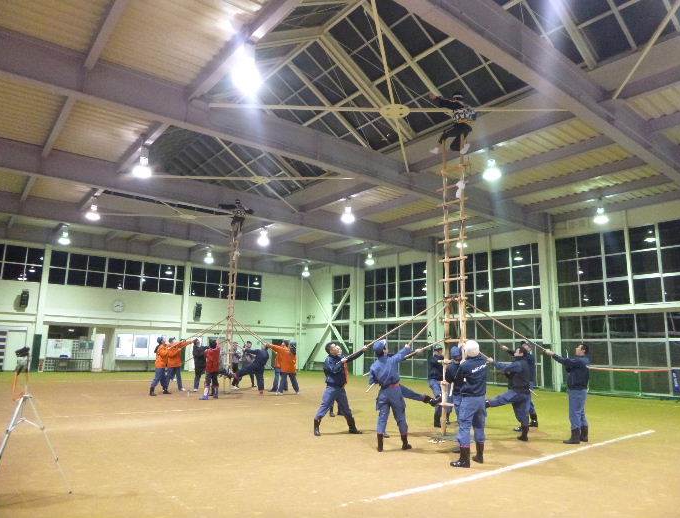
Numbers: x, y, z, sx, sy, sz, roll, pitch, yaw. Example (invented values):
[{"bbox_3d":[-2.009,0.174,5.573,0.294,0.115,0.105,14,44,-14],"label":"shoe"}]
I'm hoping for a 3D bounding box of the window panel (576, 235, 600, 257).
[{"bbox_3d":[11.635,-0.583,23.235,0.080,0.999,1.104,10,-13,-37],"label":"window panel"}]

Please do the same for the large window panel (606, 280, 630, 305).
[{"bbox_3d":[12.282,1.461,21.931,0.080,1.083,1.018,10,-13,-37],"label":"large window panel"}]

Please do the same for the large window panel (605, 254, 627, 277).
[{"bbox_3d":[11.095,0.307,20.017,0.070,0.930,0.880,9,-13,-37],"label":"large window panel"}]

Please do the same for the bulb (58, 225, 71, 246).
[{"bbox_3d":[-13.893,-1.185,25.138,0.560,0.950,0.560,1,-10,0],"label":"bulb"}]

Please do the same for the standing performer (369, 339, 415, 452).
[{"bbox_3d":[0.855,2.207,8.120,0.650,1.740,0.580,-6,-12,32],"label":"standing performer"}]

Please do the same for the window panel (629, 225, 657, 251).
[{"bbox_3d":[11.775,-0.827,19.359,0.070,0.940,0.970,9,-13,-37],"label":"window panel"}]

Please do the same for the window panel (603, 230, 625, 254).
[{"bbox_3d":[11.111,-0.663,20.192,0.070,0.930,0.880,9,-13,-37],"label":"window panel"}]

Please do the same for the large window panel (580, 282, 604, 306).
[{"bbox_3d":[11.563,1.636,22.839,0.080,1.058,1.092,10,-13,-37],"label":"large window panel"}]

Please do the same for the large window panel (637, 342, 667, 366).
[{"bbox_3d":[11.964,3.652,19.051,0.090,1.000,1.030,9,-13,-38],"label":"large window panel"}]

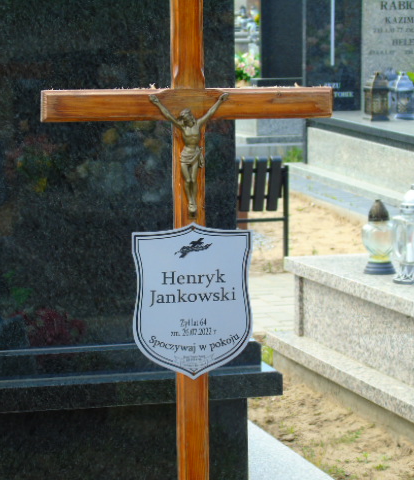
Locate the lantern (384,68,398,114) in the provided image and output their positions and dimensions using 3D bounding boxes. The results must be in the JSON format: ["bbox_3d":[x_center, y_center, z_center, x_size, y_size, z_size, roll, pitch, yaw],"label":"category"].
[{"bbox_3d":[1.265,-1.018,11.930,0.132,0.324,0.132,-2,7,-14],"label":"lantern"}]

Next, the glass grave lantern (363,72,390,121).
[{"bbox_3d":[1.121,-0.947,11.481,0.132,0.319,0.132,-3,7,-19],"label":"glass grave lantern"}]

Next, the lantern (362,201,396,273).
[{"bbox_3d":[0.583,-0.012,5.865,0.110,0.249,0.102,0,7,0],"label":"lantern"}]

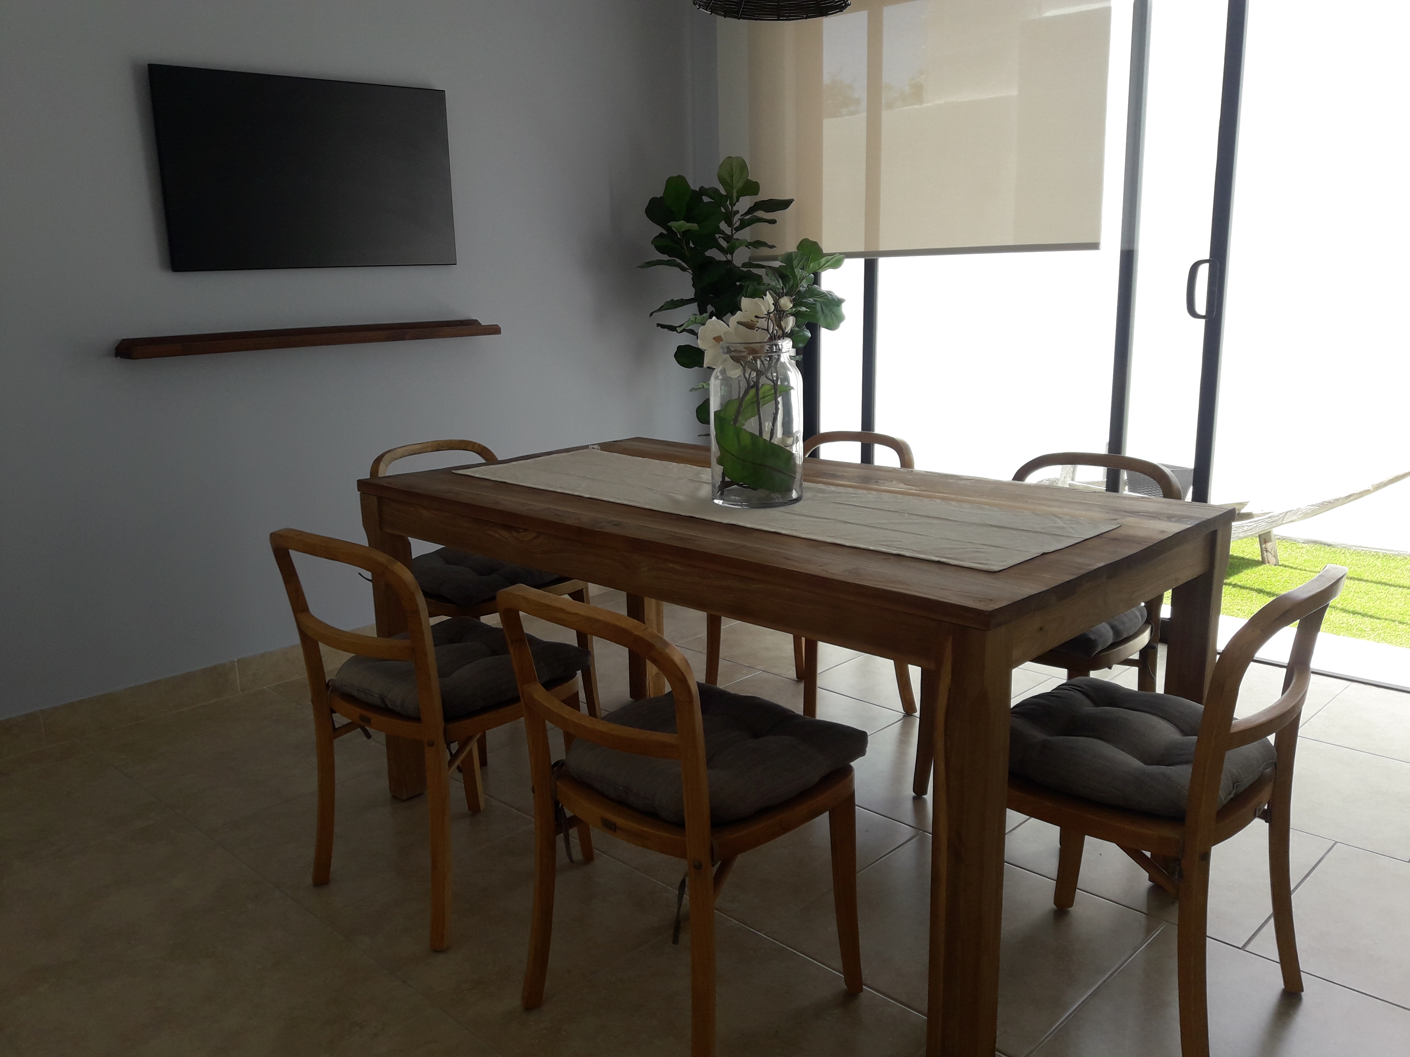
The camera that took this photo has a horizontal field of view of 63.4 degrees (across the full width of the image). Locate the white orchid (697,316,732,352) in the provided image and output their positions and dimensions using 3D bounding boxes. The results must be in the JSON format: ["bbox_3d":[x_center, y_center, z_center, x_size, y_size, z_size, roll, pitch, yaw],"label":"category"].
[{"bbox_3d":[0.019,-0.392,2.312,0.078,0.085,0.065,5,14,26],"label":"white orchid"}]

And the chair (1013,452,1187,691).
[{"bbox_3d":[0.812,0.240,2.804,0.485,0.803,0.465,-11,16,-36],"label":"chair"}]

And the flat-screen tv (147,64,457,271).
[{"bbox_3d":[-1.205,-1.093,3.533,0.050,0.557,0.949,11,17,43],"label":"flat-screen tv"}]

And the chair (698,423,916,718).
[{"bbox_3d":[0.286,0.150,3.268,0.485,0.803,0.465,-11,16,-39],"label":"chair"}]

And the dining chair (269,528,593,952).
[{"bbox_3d":[-0.545,0.362,2.395,0.465,0.803,0.485,9,16,38],"label":"dining chair"}]

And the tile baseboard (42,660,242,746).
[{"bbox_3d":[-1.638,0.504,3.344,0.012,0.108,0.550,11,17,43],"label":"tile baseboard"}]

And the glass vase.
[{"bbox_3d":[0.105,-0.218,2.318,0.191,0.325,0.191,-1,12,0],"label":"glass vase"}]

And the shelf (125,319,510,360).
[{"bbox_3d":[-1.195,-0.610,3.632,0.110,0.053,1.245,11,17,43],"label":"shelf"}]

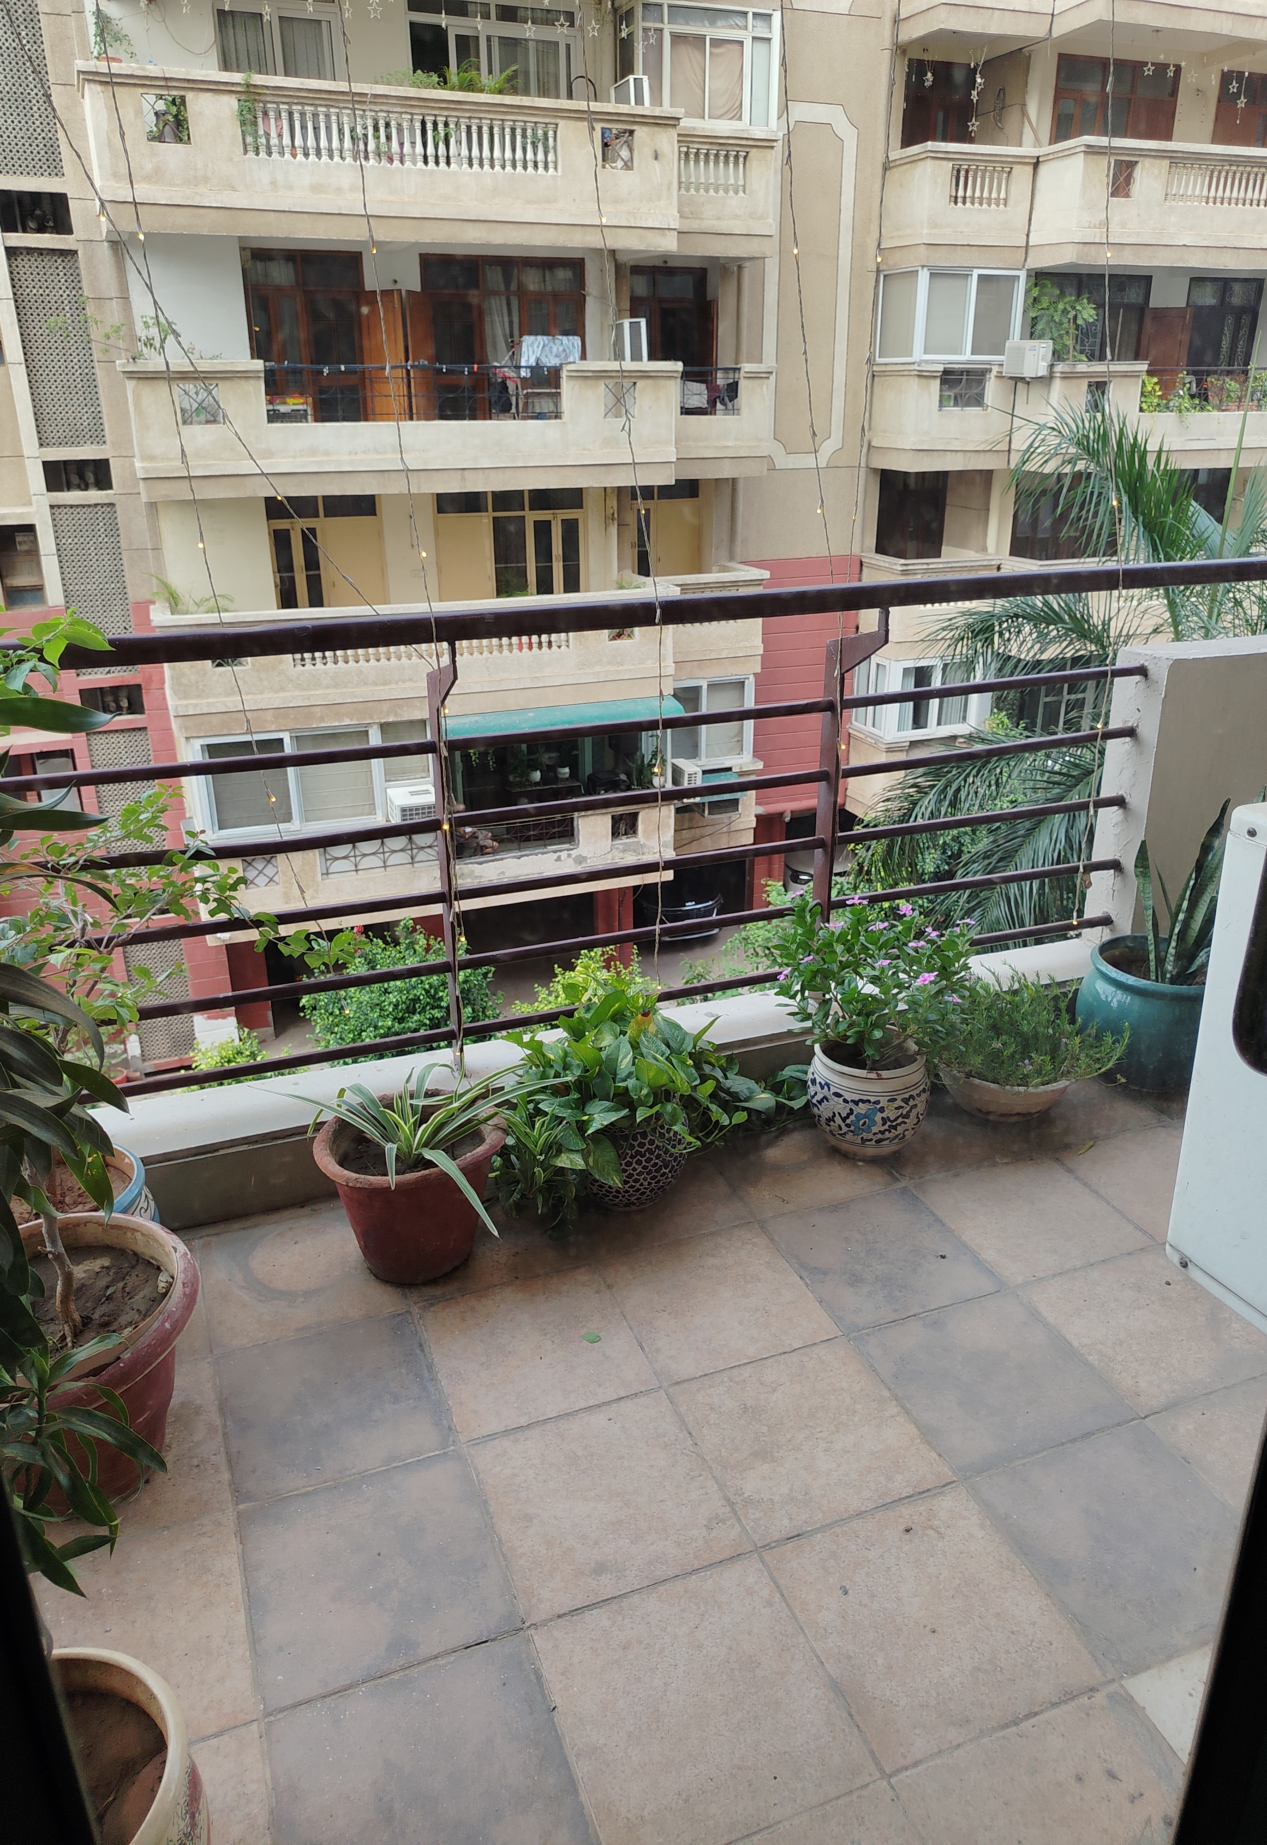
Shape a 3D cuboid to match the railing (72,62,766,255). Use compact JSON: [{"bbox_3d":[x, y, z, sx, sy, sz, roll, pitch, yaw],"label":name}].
[{"bbox_3d":[-2.164,-9.971,17.139,9.600,1.770,1.000,-9,24,-21],"label":"railing"}]

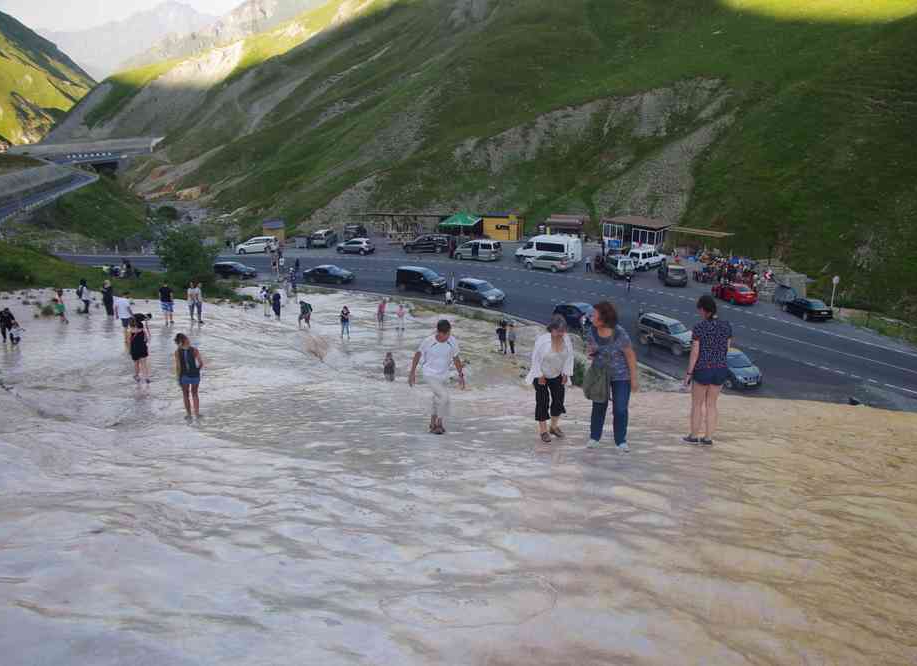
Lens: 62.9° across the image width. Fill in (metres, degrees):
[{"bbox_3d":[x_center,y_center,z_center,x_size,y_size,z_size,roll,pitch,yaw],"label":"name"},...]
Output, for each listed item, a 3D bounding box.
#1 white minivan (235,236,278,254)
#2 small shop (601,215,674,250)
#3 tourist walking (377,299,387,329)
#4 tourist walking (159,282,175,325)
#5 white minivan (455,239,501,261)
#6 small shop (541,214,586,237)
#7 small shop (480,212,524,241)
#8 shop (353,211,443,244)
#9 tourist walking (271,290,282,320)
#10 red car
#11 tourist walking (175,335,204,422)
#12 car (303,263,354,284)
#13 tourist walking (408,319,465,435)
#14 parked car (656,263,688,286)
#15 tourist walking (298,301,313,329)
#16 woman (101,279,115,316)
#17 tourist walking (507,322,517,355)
[{"bbox_3d":[-22.113,-9.623,82.129,4.650,1.700,1.760,5,16,15],"label":"white minivan"},{"bbox_3d":[19.607,-10.918,83.306,6.900,3.500,3.300,17,26,42],"label":"small shop"},{"bbox_3d":[-3.861,-0.934,38.004,0.380,1.640,0.500,-9,17,-36],"label":"tourist walking"},{"bbox_3d":[-11.272,-1.142,29.000,0.520,1.720,0.360,-4,16,-16],"label":"tourist walking"},{"bbox_3d":[2.206,-8.826,79.499,4.800,1.920,1.920,5,16,14],"label":"white minivan"},{"bbox_3d":[13.282,-12.975,93.000,5.200,3.400,3.600,6,16,19],"label":"small shop"},{"bbox_3d":[5.465,-12.938,91.463,4.400,3.100,3.000,3,13,13],"label":"small shop"},{"bbox_3d":[-7.648,-13.729,95.500,11.300,3.300,3.300,3,16,8],"label":"shop"},{"bbox_3d":[-9.080,-1.394,37.412,0.420,1.580,0.480,11,17,36],"label":"tourist walking"},{"bbox_3d":[23.912,-3.563,64.910,1.780,1.450,4.500,-6,20,-15],"label":"red car"},{"bbox_3d":[-4.958,0.809,13.704,0.480,1.640,0.400,2,14,6],"label":"tourist walking"},{"bbox_3d":[-11.810,-5.349,68.142,4.650,1.440,1.780,4,16,11],"label":"car"},{"bbox_3d":[-0.294,0.630,10.486,0.720,1.660,0.450,-1,13,-6],"label":"tourist walking"},{"bbox_3d":[19.550,-5.260,67.314,1.840,1.680,4.400,3,15,11],"label":"parked car"},{"bbox_3d":[-8.439,-0.990,41.324,0.620,1.520,0.500,-3,13,-15],"label":"tourist walking"},{"bbox_3d":[-15.757,-1.540,33.592,0.380,1.680,0.450,-4,19,-9],"label":"woman"},{"bbox_3d":[2.667,0.222,37.000,0.480,1.680,0.380,1,16,4],"label":"tourist walking"}]

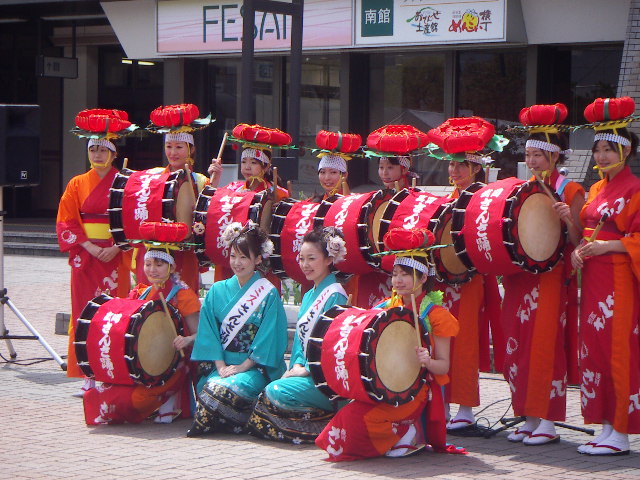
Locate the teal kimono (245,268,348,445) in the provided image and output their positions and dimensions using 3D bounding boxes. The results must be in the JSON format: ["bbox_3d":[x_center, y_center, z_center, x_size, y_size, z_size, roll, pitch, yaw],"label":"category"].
[{"bbox_3d":[-0.097,0.614,10.430,0.660,0.860,0.500,-2,3,-42],"label":"teal kimono"}]

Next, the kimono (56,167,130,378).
[{"bbox_3d":[-1.376,0.201,12.350,0.490,1.300,0.360,1,2,23],"label":"kimono"}]

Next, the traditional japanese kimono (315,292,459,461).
[{"bbox_3d":[0.323,0.650,9.705,0.550,0.791,0.680,3,3,41],"label":"traditional japanese kimono"}]

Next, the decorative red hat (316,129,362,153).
[{"bbox_3d":[0.107,-0.572,11.600,0.270,0.110,0.270,7,2,0],"label":"decorative red hat"}]

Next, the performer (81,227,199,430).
[{"bbox_3d":[-0.975,0.466,10.901,0.540,1.037,0.640,2,3,33],"label":"performer"}]

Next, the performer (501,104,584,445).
[{"bbox_3d":[1.150,0.167,10.318,0.480,1.732,0.400,3,3,44],"label":"performer"}]

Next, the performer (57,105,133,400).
[{"bbox_3d":[-1.356,0.066,12.168,0.520,1.732,0.380,1,2,15],"label":"performer"}]

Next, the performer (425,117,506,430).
[{"bbox_3d":[0.785,0.166,10.919,0.480,1.681,0.400,3,3,43],"label":"performer"}]

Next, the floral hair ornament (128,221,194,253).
[{"bbox_3d":[-0.881,-0.019,11.100,0.360,0.170,0.350,0,2,0],"label":"floral hair ornament"}]

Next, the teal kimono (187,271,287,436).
[{"bbox_3d":[-0.433,0.582,10.604,0.500,0.841,0.580,2,2,28],"label":"teal kimono"}]

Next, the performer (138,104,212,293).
[{"bbox_3d":[-0.876,0.082,12.100,0.500,1.780,0.420,1,2,22],"label":"performer"}]

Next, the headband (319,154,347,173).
[{"bbox_3d":[0.073,-0.448,11.700,0.170,0.095,0.190,1,2,18],"label":"headband"}]

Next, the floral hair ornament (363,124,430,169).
[{"bbox_3d":[0.441,-0.556,11.500,0.370,0.190,0.350,-4,9,1],"label":"floral hair ornament"}]

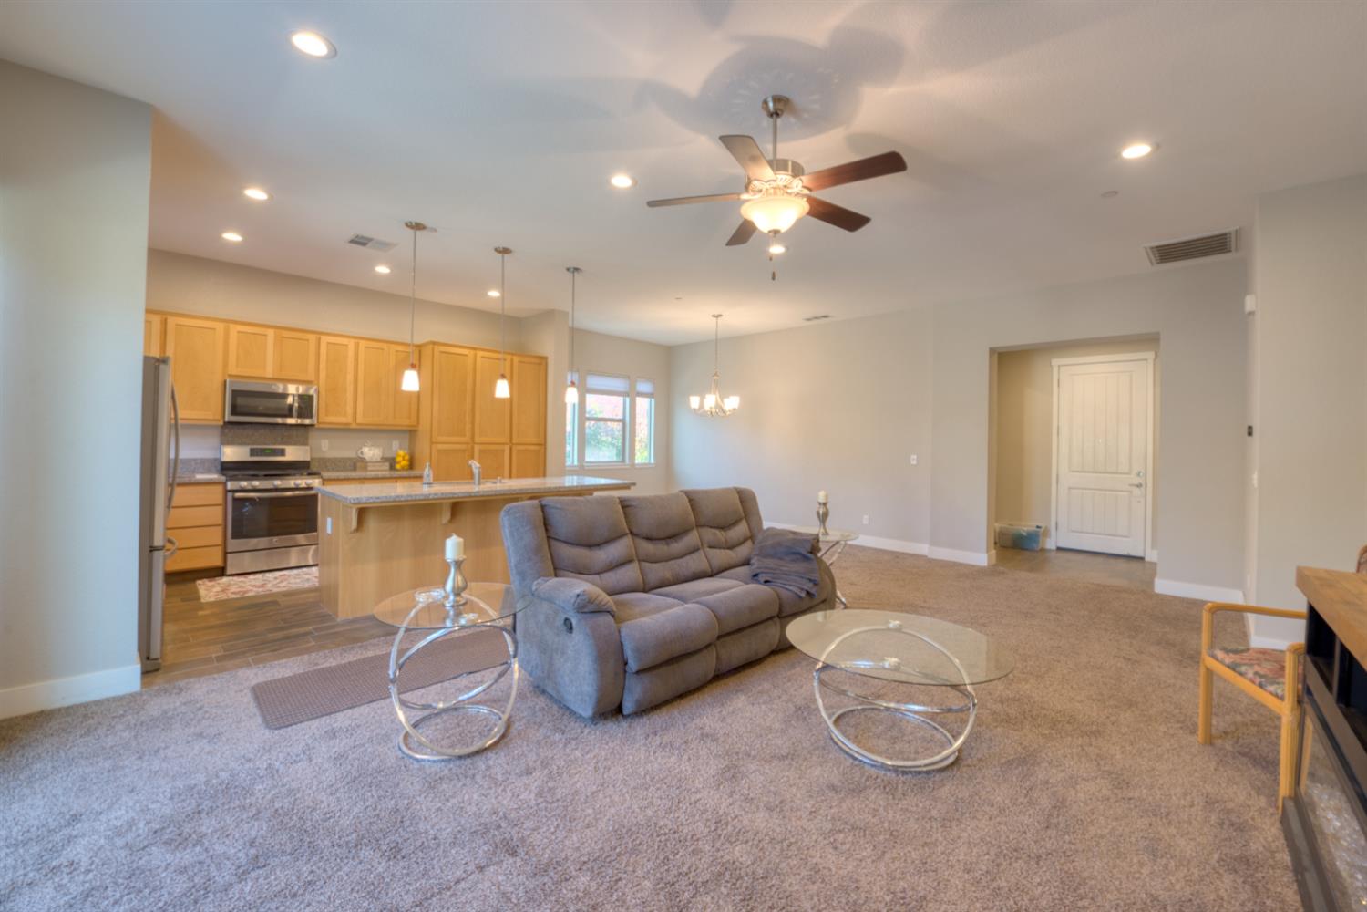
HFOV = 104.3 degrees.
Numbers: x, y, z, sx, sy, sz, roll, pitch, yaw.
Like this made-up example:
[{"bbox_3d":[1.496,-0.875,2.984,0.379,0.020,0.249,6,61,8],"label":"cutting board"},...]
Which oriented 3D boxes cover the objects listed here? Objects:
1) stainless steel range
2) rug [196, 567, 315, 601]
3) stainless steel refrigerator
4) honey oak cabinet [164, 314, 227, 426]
[{"bbox_3d":[-4.199,0.530,5.437,0.700,1.220,0.755,1,1,45],"label":"stainless steel range"},{"bbox_3d":[-3.693,1.146,4.953,0.870,0.012,1.200,1,1,45],"label":"rug"},{"bbox_3d":[-3.438,0.303,3.017,0.910,1.750,0.850,1,1,45],"label":"stainless steel refrigerator"},{"bbox_3d":[-4.662,-0.798,5.072,0.425,0.990,0.330,0,2,-44],"label":"honey oak cabinet"}]

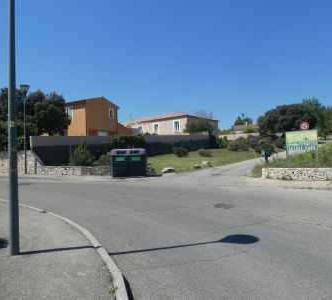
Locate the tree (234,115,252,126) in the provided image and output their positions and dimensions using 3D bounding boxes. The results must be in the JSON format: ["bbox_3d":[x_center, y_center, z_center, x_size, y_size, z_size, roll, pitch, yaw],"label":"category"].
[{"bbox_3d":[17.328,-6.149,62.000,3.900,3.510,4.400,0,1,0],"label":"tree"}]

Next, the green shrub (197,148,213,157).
[{"bbox_3d":[3.818,0.278,27.500,1.500,0.820,1.350,-1,0,8],"label":"green shrub"}]

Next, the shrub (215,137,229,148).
[{"bbox_3d":[6.204,-0.783,31.000,1.520,1.420,1.500,0,1,0],"label":"shrub"}]

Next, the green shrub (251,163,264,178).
[{"bbox_3d":[5.147,1.153,15.600,0.800,0.900,0.800,-1,0,18],"label":"green shrub"}]

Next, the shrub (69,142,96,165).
[{"bbox_3d":[-5.272,0.250,17.300,1.570,1.650,1.600,0,1,0],"label":"shrub"}]

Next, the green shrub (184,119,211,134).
[{"bbox_3d":[3.237,-2.312,28.500,2.590,1.810,2.400,0,1,0],"label":"green shrub"}]

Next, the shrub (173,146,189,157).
[{"bbox_3d":[1.412,0.195,27.000,1.500,1.000,1.400,-1,0,3],"label":"shrub"}]

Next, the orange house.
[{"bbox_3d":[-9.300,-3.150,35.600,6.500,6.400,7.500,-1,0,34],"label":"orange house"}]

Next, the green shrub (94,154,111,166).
[{"bbox_3d":[-3.837,0.671,17.300,1.210,0.760,1.200,0,1,0],"label":"green shrub"}]

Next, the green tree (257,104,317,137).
[{"bbox_3d":[14.897,-3.433,34.000,7.370,4.210,6.500,0,1,0],"label":"green tree"}]

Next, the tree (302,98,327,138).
[{"bbox_3d":[26.686,-5.680,50.000,4.300,7.200,4.200,-1,0,28],"label":"tree"}]

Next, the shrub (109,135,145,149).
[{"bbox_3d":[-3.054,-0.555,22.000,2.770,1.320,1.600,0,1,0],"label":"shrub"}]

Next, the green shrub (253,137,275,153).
[{"bbox_3d":[11.427,-0.586,32.500,2.500,2.000,2.300,-1,0,19],"label":"green shrub"}]

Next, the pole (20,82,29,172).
[{"bbox_3d":[-9.387,-1.368,18.500,0.580,6.000,0.580,-1,0,-27],"label":"pole"}]

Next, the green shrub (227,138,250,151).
[{"bbox_3d":[8.889,-0.638,34.000,2.900,1.500,2.200,-1,0,15],"label":"green shrub"}]

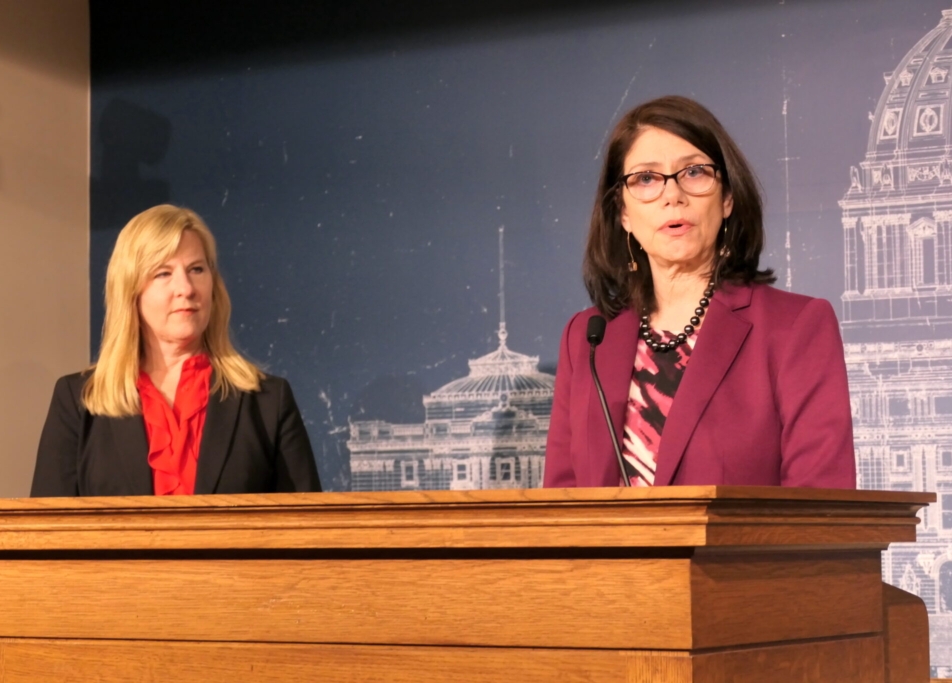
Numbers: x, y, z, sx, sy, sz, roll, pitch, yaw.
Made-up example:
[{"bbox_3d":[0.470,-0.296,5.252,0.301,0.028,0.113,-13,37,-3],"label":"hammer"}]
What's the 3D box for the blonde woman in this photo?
[{"bbox_3d":[-0.502,0.594,4.248,0.520,1.660,0.320,0,-4,-10],"label":"blonde woman"}]

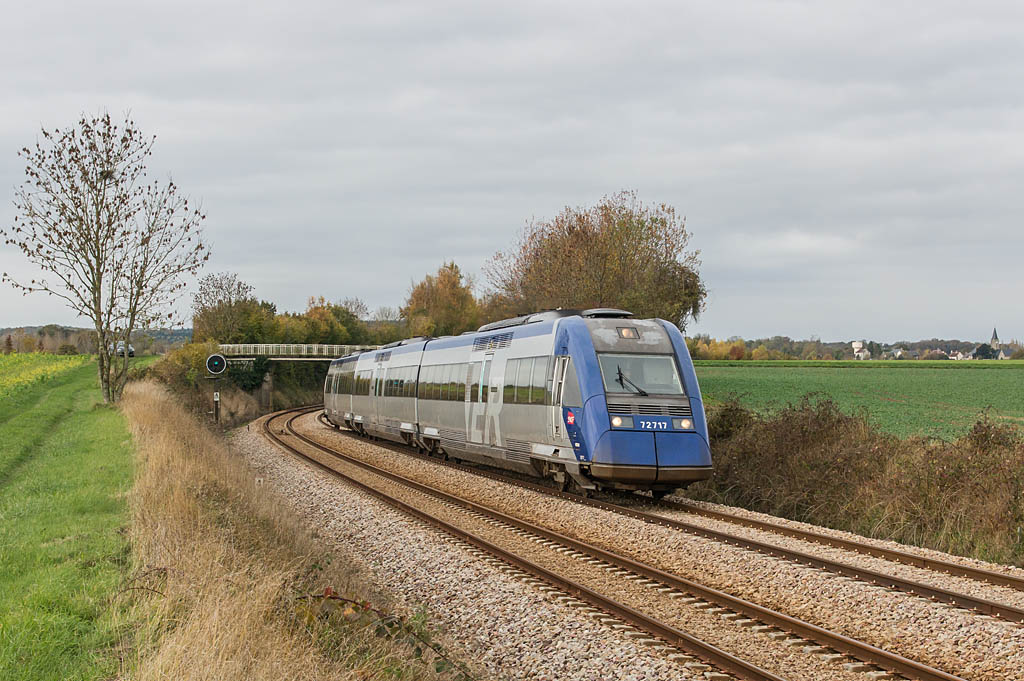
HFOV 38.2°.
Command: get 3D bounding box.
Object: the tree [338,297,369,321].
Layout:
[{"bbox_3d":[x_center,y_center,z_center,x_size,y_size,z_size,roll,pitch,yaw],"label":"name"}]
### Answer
[{"bbox_3d":[-23.204,-1.891,215.000,5.240,9.020,5.240,0,-1,0],"label":"tree"}]

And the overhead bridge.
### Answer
[{"bbox_3d":[-21.111,1.214,156.000,19.740,1.790,3.200,0,-1,0],"label":"overhead bridge"}]

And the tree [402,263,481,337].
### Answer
[{"bbox_3d":[-5.985,-1.899,122.000,6.440,9.080,6.440,0,-1,0],"label":"tree"}]

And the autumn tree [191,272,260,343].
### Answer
[{"bbox_3d":[-32.568,-3.012,168.000,7.960,9.440,7.500,0,-1,0],"label":"autumn tree"}]

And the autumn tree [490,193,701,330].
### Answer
[{"bbox_3d":[4.520,-2.761,80.000,12.020,10.720,10.500,0,-1,0],"label":"autumn tree"}]

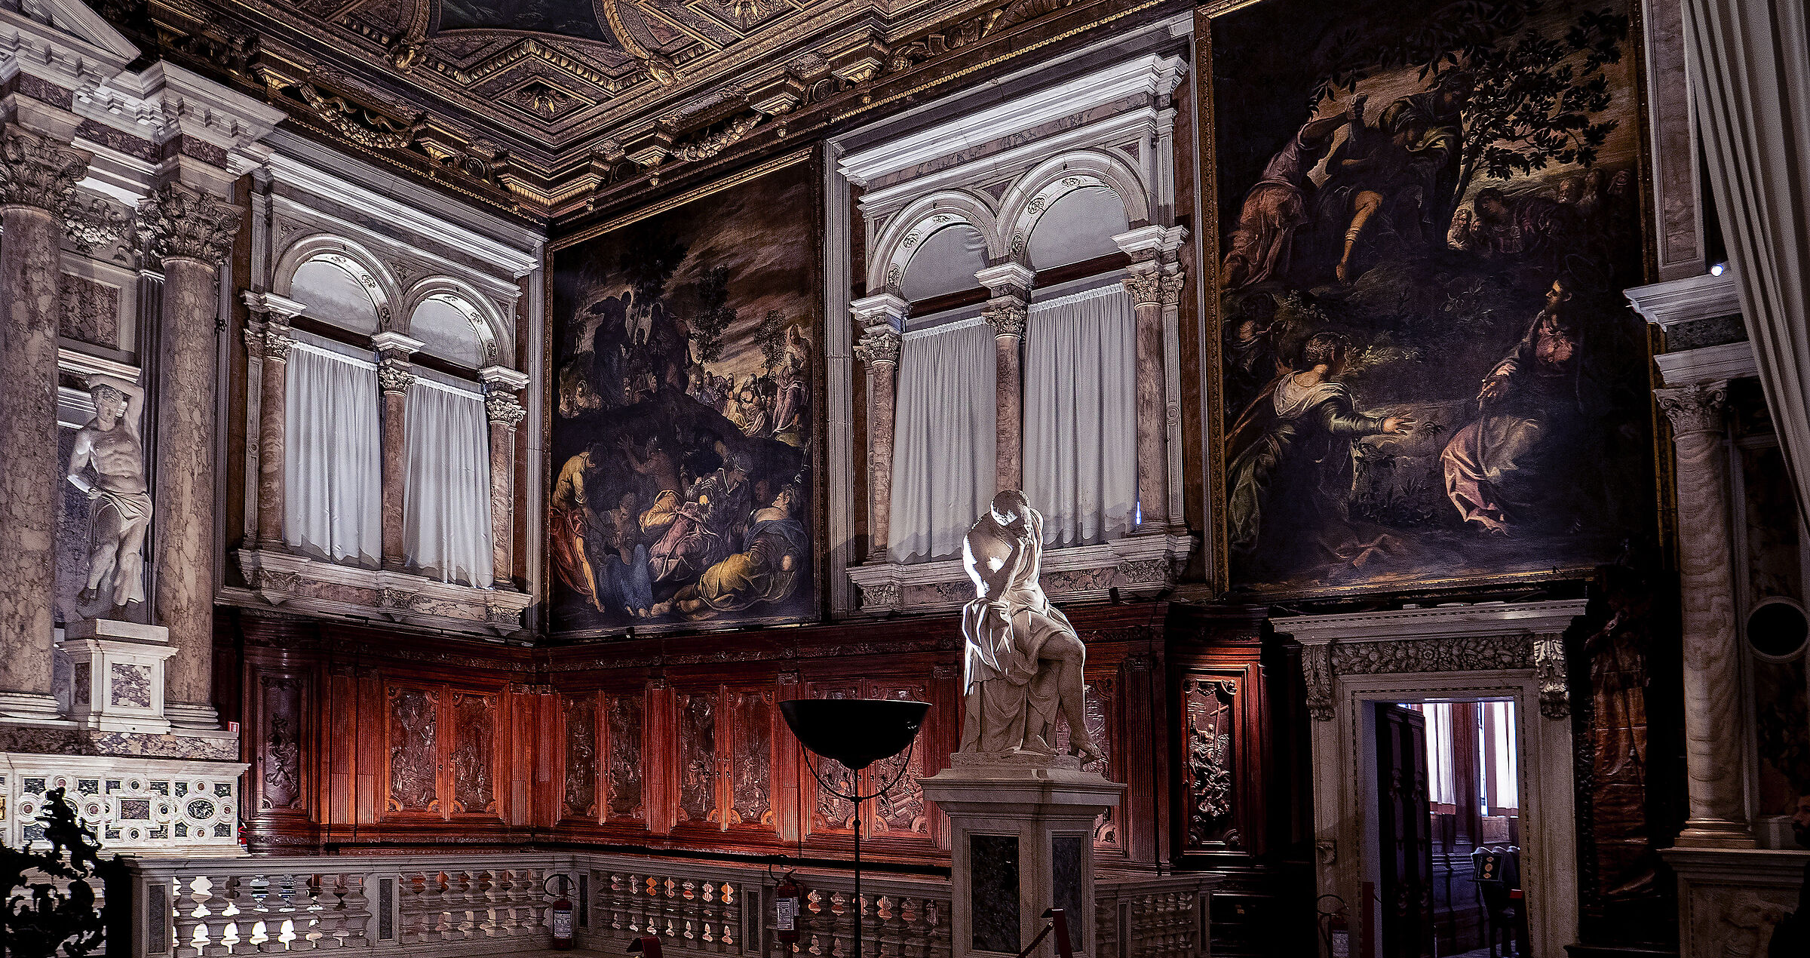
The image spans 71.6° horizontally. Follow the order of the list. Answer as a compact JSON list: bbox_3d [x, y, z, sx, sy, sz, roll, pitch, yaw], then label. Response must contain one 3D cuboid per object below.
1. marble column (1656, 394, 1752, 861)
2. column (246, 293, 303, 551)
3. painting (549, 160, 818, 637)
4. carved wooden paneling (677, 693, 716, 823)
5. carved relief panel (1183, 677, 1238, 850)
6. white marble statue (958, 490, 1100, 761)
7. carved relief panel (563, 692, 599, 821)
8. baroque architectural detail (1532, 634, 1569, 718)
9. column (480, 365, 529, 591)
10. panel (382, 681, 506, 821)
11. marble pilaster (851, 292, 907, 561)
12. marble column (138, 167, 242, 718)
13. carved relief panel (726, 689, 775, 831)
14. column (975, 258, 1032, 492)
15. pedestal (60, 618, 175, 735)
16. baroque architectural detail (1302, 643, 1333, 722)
[{"bbox_3d":[6.053,1.022,9.500,0.510,3.400,0.510,-5,-7,36],"label":"marble column"},{"bbox_3d":[-7.030,-0.630,13.989,0.420,2.863,0.500,-8,-16,35],"label":"column"},{"bbox_3d":[-2.875,-0.904,16.200,4.850,5.500,0.180,-6,-9,36],"label":"painting"},{"bbox_3d":[-2.551,3.418,15.400,0.660,1.620,0.100,-6,-9,36],"label":"carved wooden paneling"},{"bbox_3d":[2.643,2.466,10.860,0.502,1.457,0.100,-8,-16,35],"label":"carved relief panel"},{"bbox_3d":[0.764,0.892,7.747,0.720,1.658,0.740,11,-16,-34],"label":"white marble statue"},{"bbox_3d":[-4.189,3.587,16.200,0.680,1.660,0.120,-5,-7,36],"label":"carved relief panel"},{"bbox_3d":[5.324,1.621,10.350,0.240,0.720,0.200,-5,-7,36],"label":"baroque architectural detail"},{"bbox_3d":[-5.398,-0.010,16.900,0.360,2.850,0.520,-7,-9,37],"label":"column"},{"bbox_3d":[-5.638,3.347,15.350,0.100,1.551,1.721,-8,-16,35],"label":"panel"},{"bbox_3d":[-0.296,-0.592,14.200,0.450,3.060,0.450,-5,-7,36],"label":"marble pilaster"},{"bbox_3d":[-7.625,-0.234,13.400,0.730,5.700,0.730,-7,-9,37],"label":"marble column"},{"bbox_3d":[-1.710,3.115,13.925,0.698,1.500,0.100,-8,-16,35],"label":"carved relief panel"},{"bbox_3d":[1.080,-0.793,13.400,0.440,2.980,0.440,-5,-7,36],"label":"column"},{"bbox_3d":[-7.782,1.937,12.500,0.820,1.100,0.760,-7,-9,37],"label":"pedestal"},{"bbox_3d":[3.744,1.850,11.400,0.230,0.710,0.200,-5,-7,36],"label":"baroque architectural detail"}]

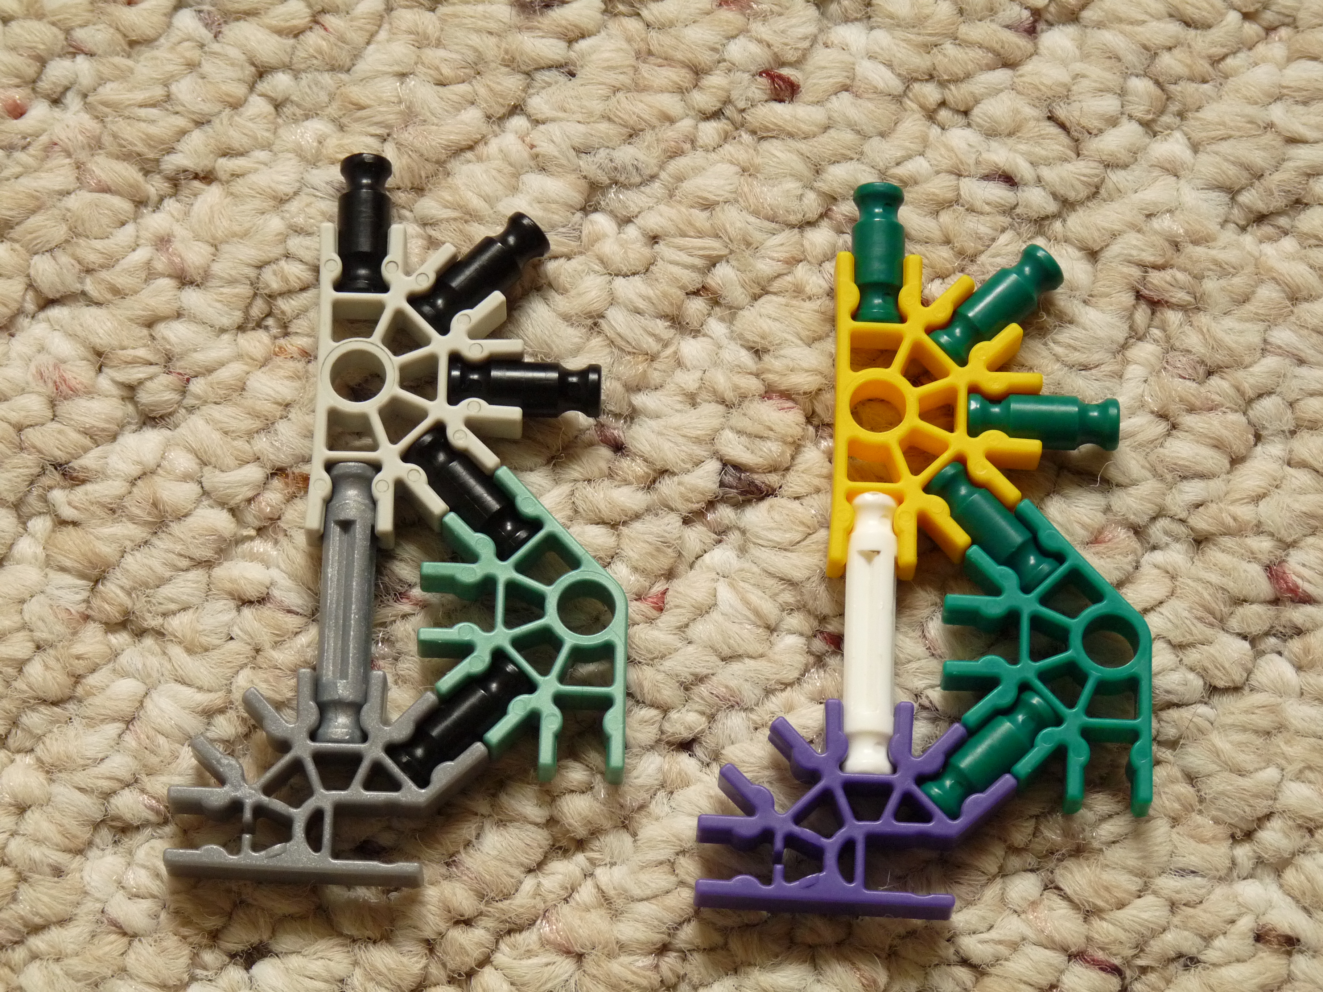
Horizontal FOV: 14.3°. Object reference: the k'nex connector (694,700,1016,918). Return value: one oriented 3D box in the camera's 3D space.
[{"bbox_3d":[0.021,0.034,0.579,0.035,0.006,0.023,2,70,0],"label":"k'nex connector"}]

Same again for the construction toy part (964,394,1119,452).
[{"bbox_3d":[0.043,-0.009,0.595,0.017,0.006,0.006,2,70,0],"label":"construction toy part"}]

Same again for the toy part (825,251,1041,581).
[{"bbox_3d":[0.031,-0.009,0.595,0.023,0.006,0.037,2,70,0],"label":"toy part"}]

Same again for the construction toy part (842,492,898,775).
[{"bbox_3d":[0.024,0.016,0.586,0.006,0.006,0.033,2,70,0],"label":"construction toy part"}]

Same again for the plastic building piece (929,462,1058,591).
[{"bbox_3d":[0.037,0.004,0.591,0.006,0.006,0.017,-42,76,-14],"label":"plastic building piece"}]

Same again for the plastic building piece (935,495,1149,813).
[{"bbox_3d":[0.043,0.018,0.586,0.023,0.006,0.035,2,70,0],"label":"plastic building piece"}]

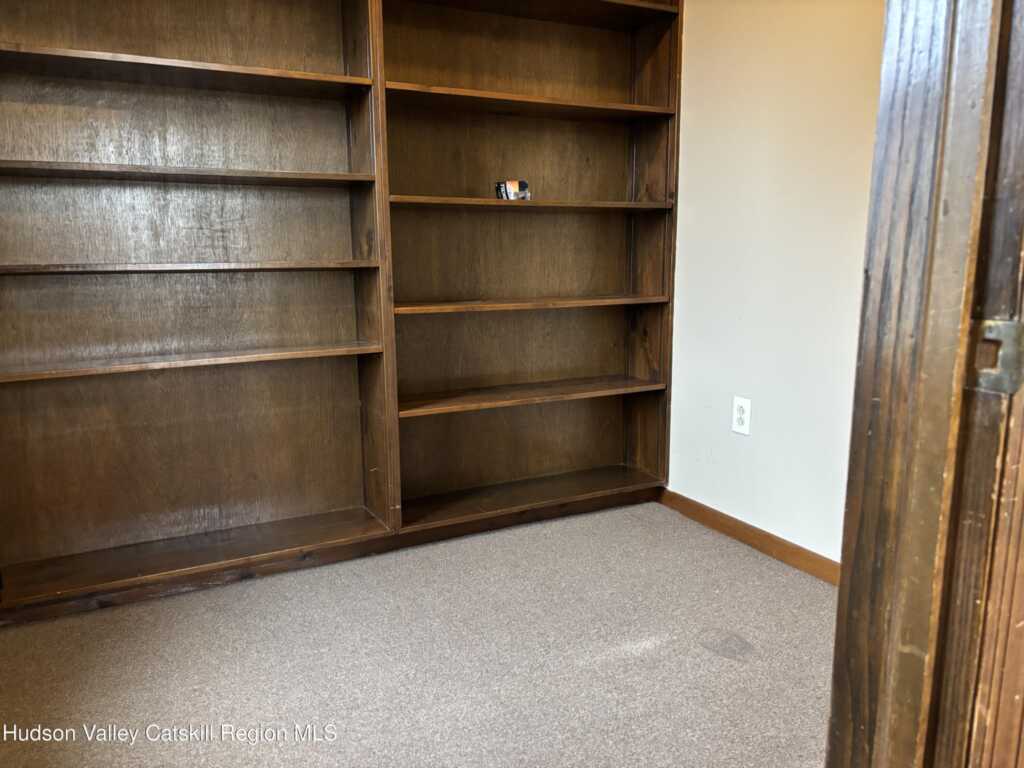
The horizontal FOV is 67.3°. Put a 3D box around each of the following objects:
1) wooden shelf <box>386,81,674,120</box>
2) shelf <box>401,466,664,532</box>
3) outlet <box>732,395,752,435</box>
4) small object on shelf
[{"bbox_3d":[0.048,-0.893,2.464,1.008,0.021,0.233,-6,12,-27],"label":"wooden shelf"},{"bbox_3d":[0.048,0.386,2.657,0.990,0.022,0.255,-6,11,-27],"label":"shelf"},{"bbox_3d":[0.720,0.100,2.415,0.007,0.115,0.070,-6,11,-27],"label":"outlet"},{"bbox_3d":[0.000,-0.600,2.374,0.084,0.061,0.074,-6,11,-27],"label":"small object on shelf"}]

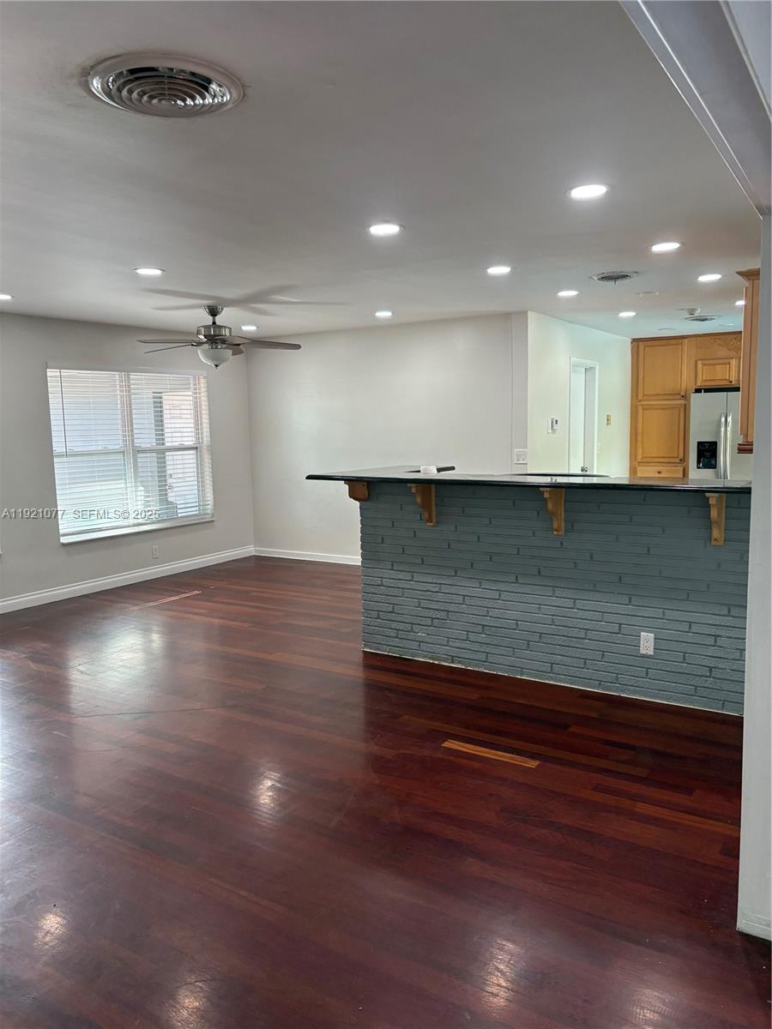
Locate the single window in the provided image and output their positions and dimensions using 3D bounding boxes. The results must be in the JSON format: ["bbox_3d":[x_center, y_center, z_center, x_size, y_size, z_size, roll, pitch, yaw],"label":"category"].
[{"bbox_3d":[-2.421,-0.603,7.546,0.128,1.552,1.872,3,8,33],"label":"single window"}]

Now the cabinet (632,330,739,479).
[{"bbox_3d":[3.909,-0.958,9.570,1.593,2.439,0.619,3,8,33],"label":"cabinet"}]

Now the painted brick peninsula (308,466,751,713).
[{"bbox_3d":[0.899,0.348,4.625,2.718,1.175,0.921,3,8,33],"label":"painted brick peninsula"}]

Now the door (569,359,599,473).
[{"bbox_3d":[2.142,-0.600,8.363,0.091,2.099,0.898,3,8,33],"label":"door"}]

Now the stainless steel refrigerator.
[{"bbox_3d":[4.198,-0.588,9.268,0.911,1.764,0.846,3,8,33],"label":"stainless steel refrigerator"}]

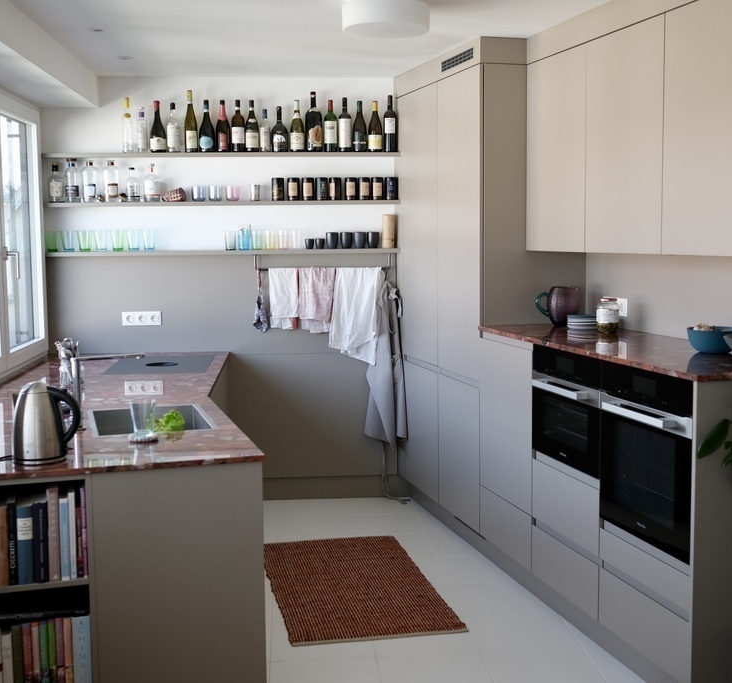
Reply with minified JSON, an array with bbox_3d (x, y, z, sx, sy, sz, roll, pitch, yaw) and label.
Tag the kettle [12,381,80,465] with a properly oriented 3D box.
[{"bbox_3d":[-1.006,0.251,3.139,0.222,0.251,0.165,0,6,4],"label":"kettle"}]

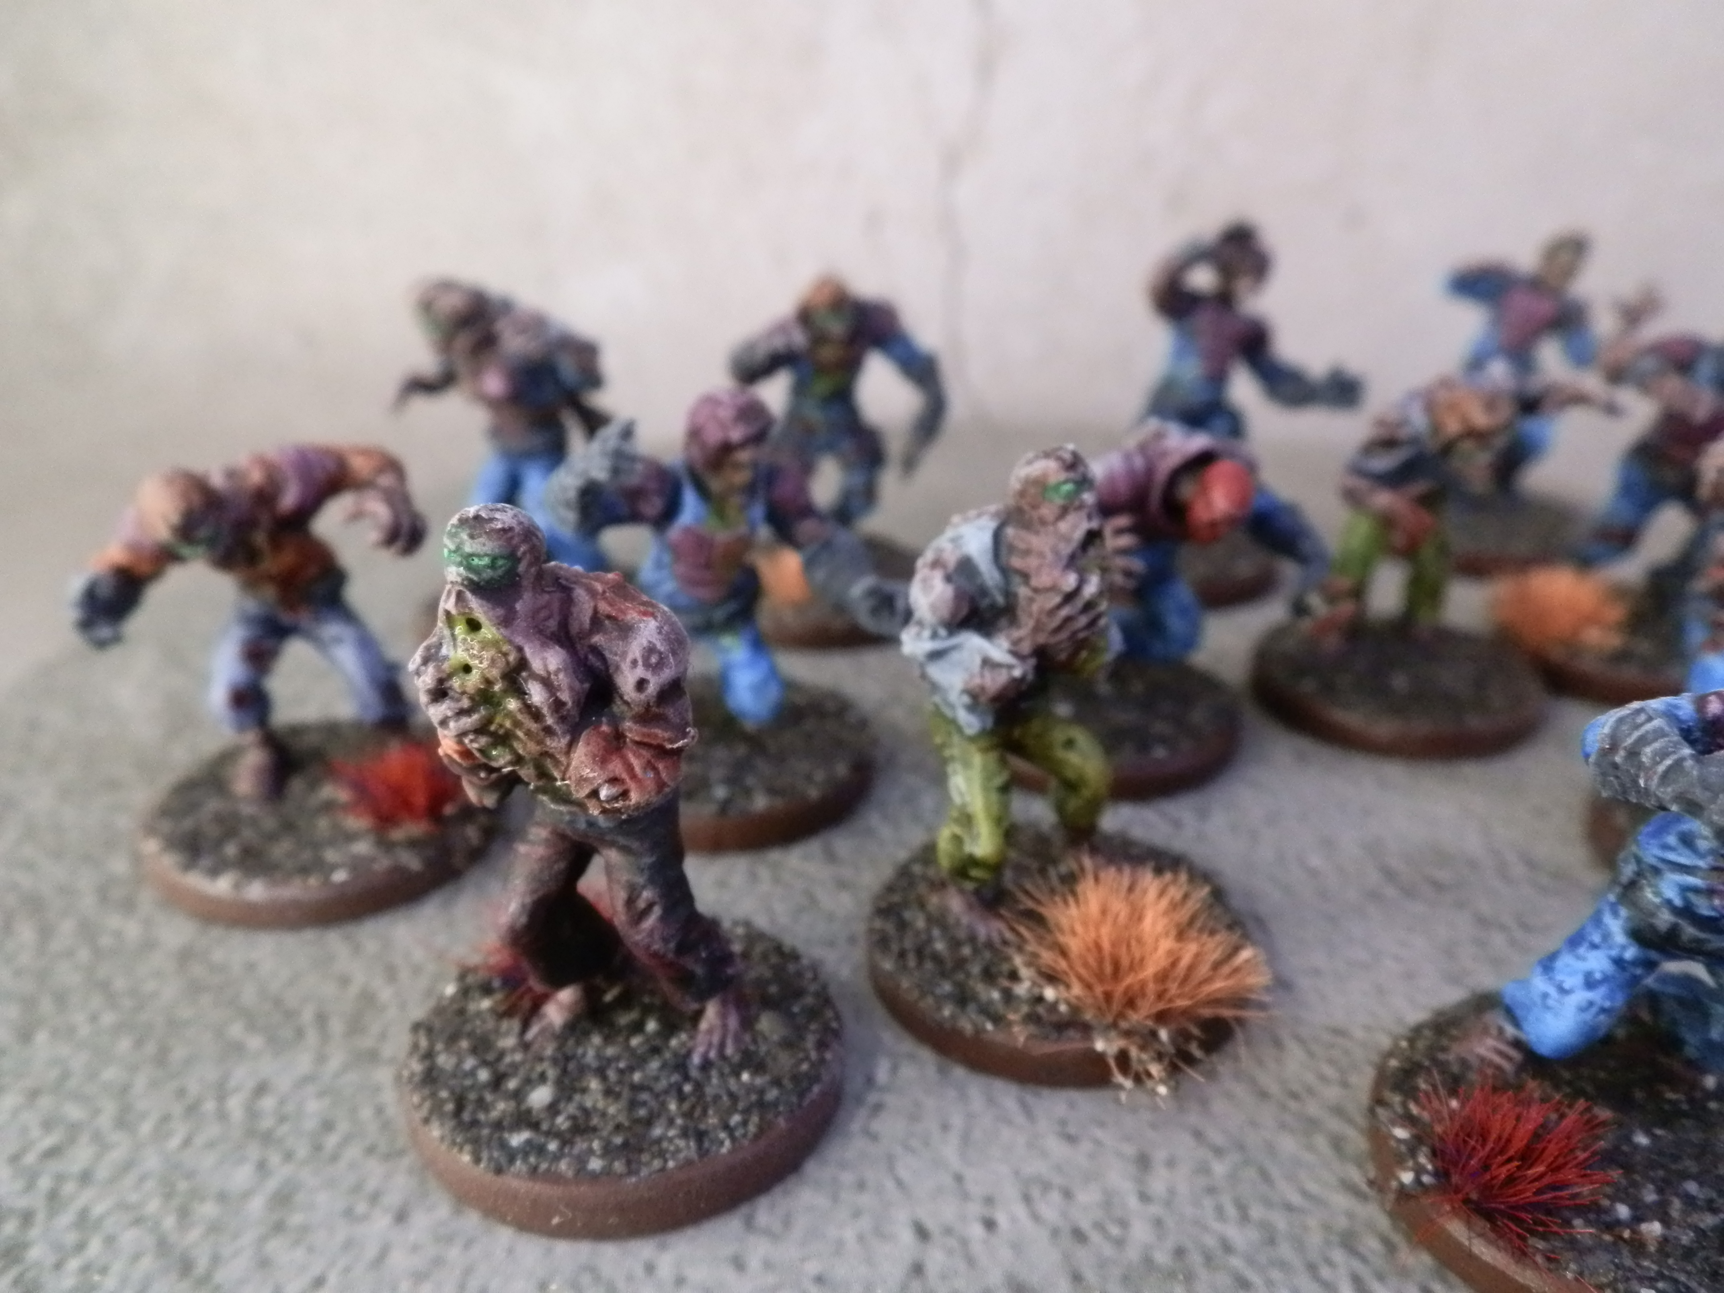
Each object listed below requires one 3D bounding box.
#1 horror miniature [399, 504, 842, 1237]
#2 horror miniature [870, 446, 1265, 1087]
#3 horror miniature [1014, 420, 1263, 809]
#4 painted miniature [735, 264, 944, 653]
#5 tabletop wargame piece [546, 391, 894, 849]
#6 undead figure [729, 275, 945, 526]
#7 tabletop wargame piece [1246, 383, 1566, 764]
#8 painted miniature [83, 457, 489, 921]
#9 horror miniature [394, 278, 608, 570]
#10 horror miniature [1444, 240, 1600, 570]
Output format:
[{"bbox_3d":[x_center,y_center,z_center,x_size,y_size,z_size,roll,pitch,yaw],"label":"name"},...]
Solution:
[{"bbox_3d":[-0.013,0.009,0.075,0.025,0.035,0.025,13,28,25],"label":"horror miniature"},{"bbox_3d":[0.013,0.005,0.084,0.025,0.035,0.025,-19,32,-36],"label":"horror miniature"},{"bbox_3d":[0.020,-0.006,0.116,0.026,0.027,0.025,-14,29,-28],"label":"horror miniature"},{"bbox_3d":[-0.005,-0.020,0.139,0.026,0.033,0.025,-1,25,-2],"label":"painted miniature"},{"bbox_3d":[-0.011,-0.005,0.107,0.025,0.032,0.025,-14,28,-27],"label":"tabletop wargame piece"},{"bbox_3d":[-0.002,-0.021,0.137,0.021,0.031,0.015,-1,25,-2],"label":"undead figure"},{"bbox_3d":[0.049,-0.009,0.120,0.026,0.029,0.025,2,25,5],"label":"tabletop wargame piece"},{"bbox_3d":[-0.041,0.000,0.099,0.026,0.030,0.025,2,25,5],"label":"painted miniature"},{"bbox_3d":[-0.033,-0.019,0.135,0.025,0.034,0.025,17,30,32],"label":"horror miniature"},{"bbox_3d":[0.074,-0.028,0.155,0.025,0.035,0.025,-2,25,-5],"label":"horror miniature"}]

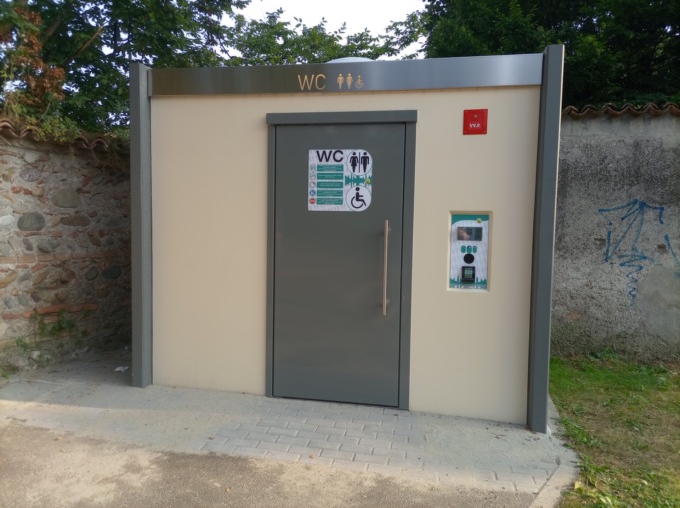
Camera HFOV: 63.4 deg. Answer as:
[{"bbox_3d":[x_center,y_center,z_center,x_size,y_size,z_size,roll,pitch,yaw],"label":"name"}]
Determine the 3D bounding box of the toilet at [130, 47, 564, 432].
[{"bbox_3d":[0.143,-0.232,5.070,3.170,2.624,2.200,2,5,13],"label":"toilet"}]

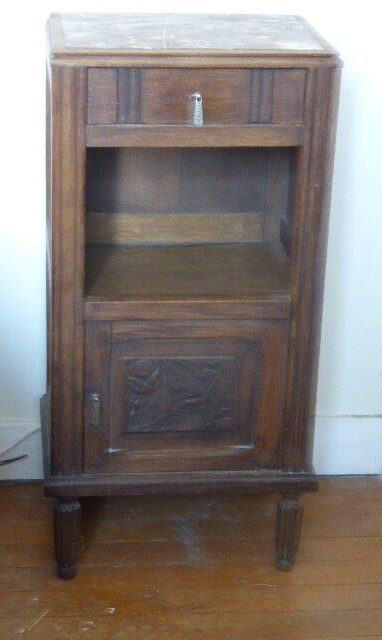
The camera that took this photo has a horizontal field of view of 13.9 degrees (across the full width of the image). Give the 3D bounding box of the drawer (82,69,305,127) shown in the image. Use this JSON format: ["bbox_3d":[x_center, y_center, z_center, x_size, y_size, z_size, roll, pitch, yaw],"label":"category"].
[{"bbox_3d":[-0.004,-0.354,2.292,0.304,0.080,0.240,0,22,-6],"label":"drawer"}]

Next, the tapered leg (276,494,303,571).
[{"bbox_3d":[0.155,0.338,2.483,0.042,0.143,0.042,0,22,-6],"label":"tapered leg"}]

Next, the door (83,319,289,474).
[{"bbox_3d":[-0.009,0.111,2.362,0.304,0.250,0.022,0,22,-6],"label":"door"}]

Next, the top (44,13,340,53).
[{"bbox_3d":[-0.005,-0.408,2.293,0.392,0.020,0.282,0,22,-6],"label":"top"}]

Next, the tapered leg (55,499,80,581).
[{"bbox_3d":[-0.192,0.341,2.445,0.042,0.143,0.042,0,22,-6],"label":"tapered leg"}]

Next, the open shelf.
[{"bbox_3d":[-0.016,-0.066,2.419,0.312,0.020,0.260,0,22,-6],"label":"open shelf"}]

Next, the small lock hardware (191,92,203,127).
[{"bbox_3d":[0.010,-0.292,2.178,0.017,0.049,0.020,0,22,-6],"label":"small lock hardware"}]

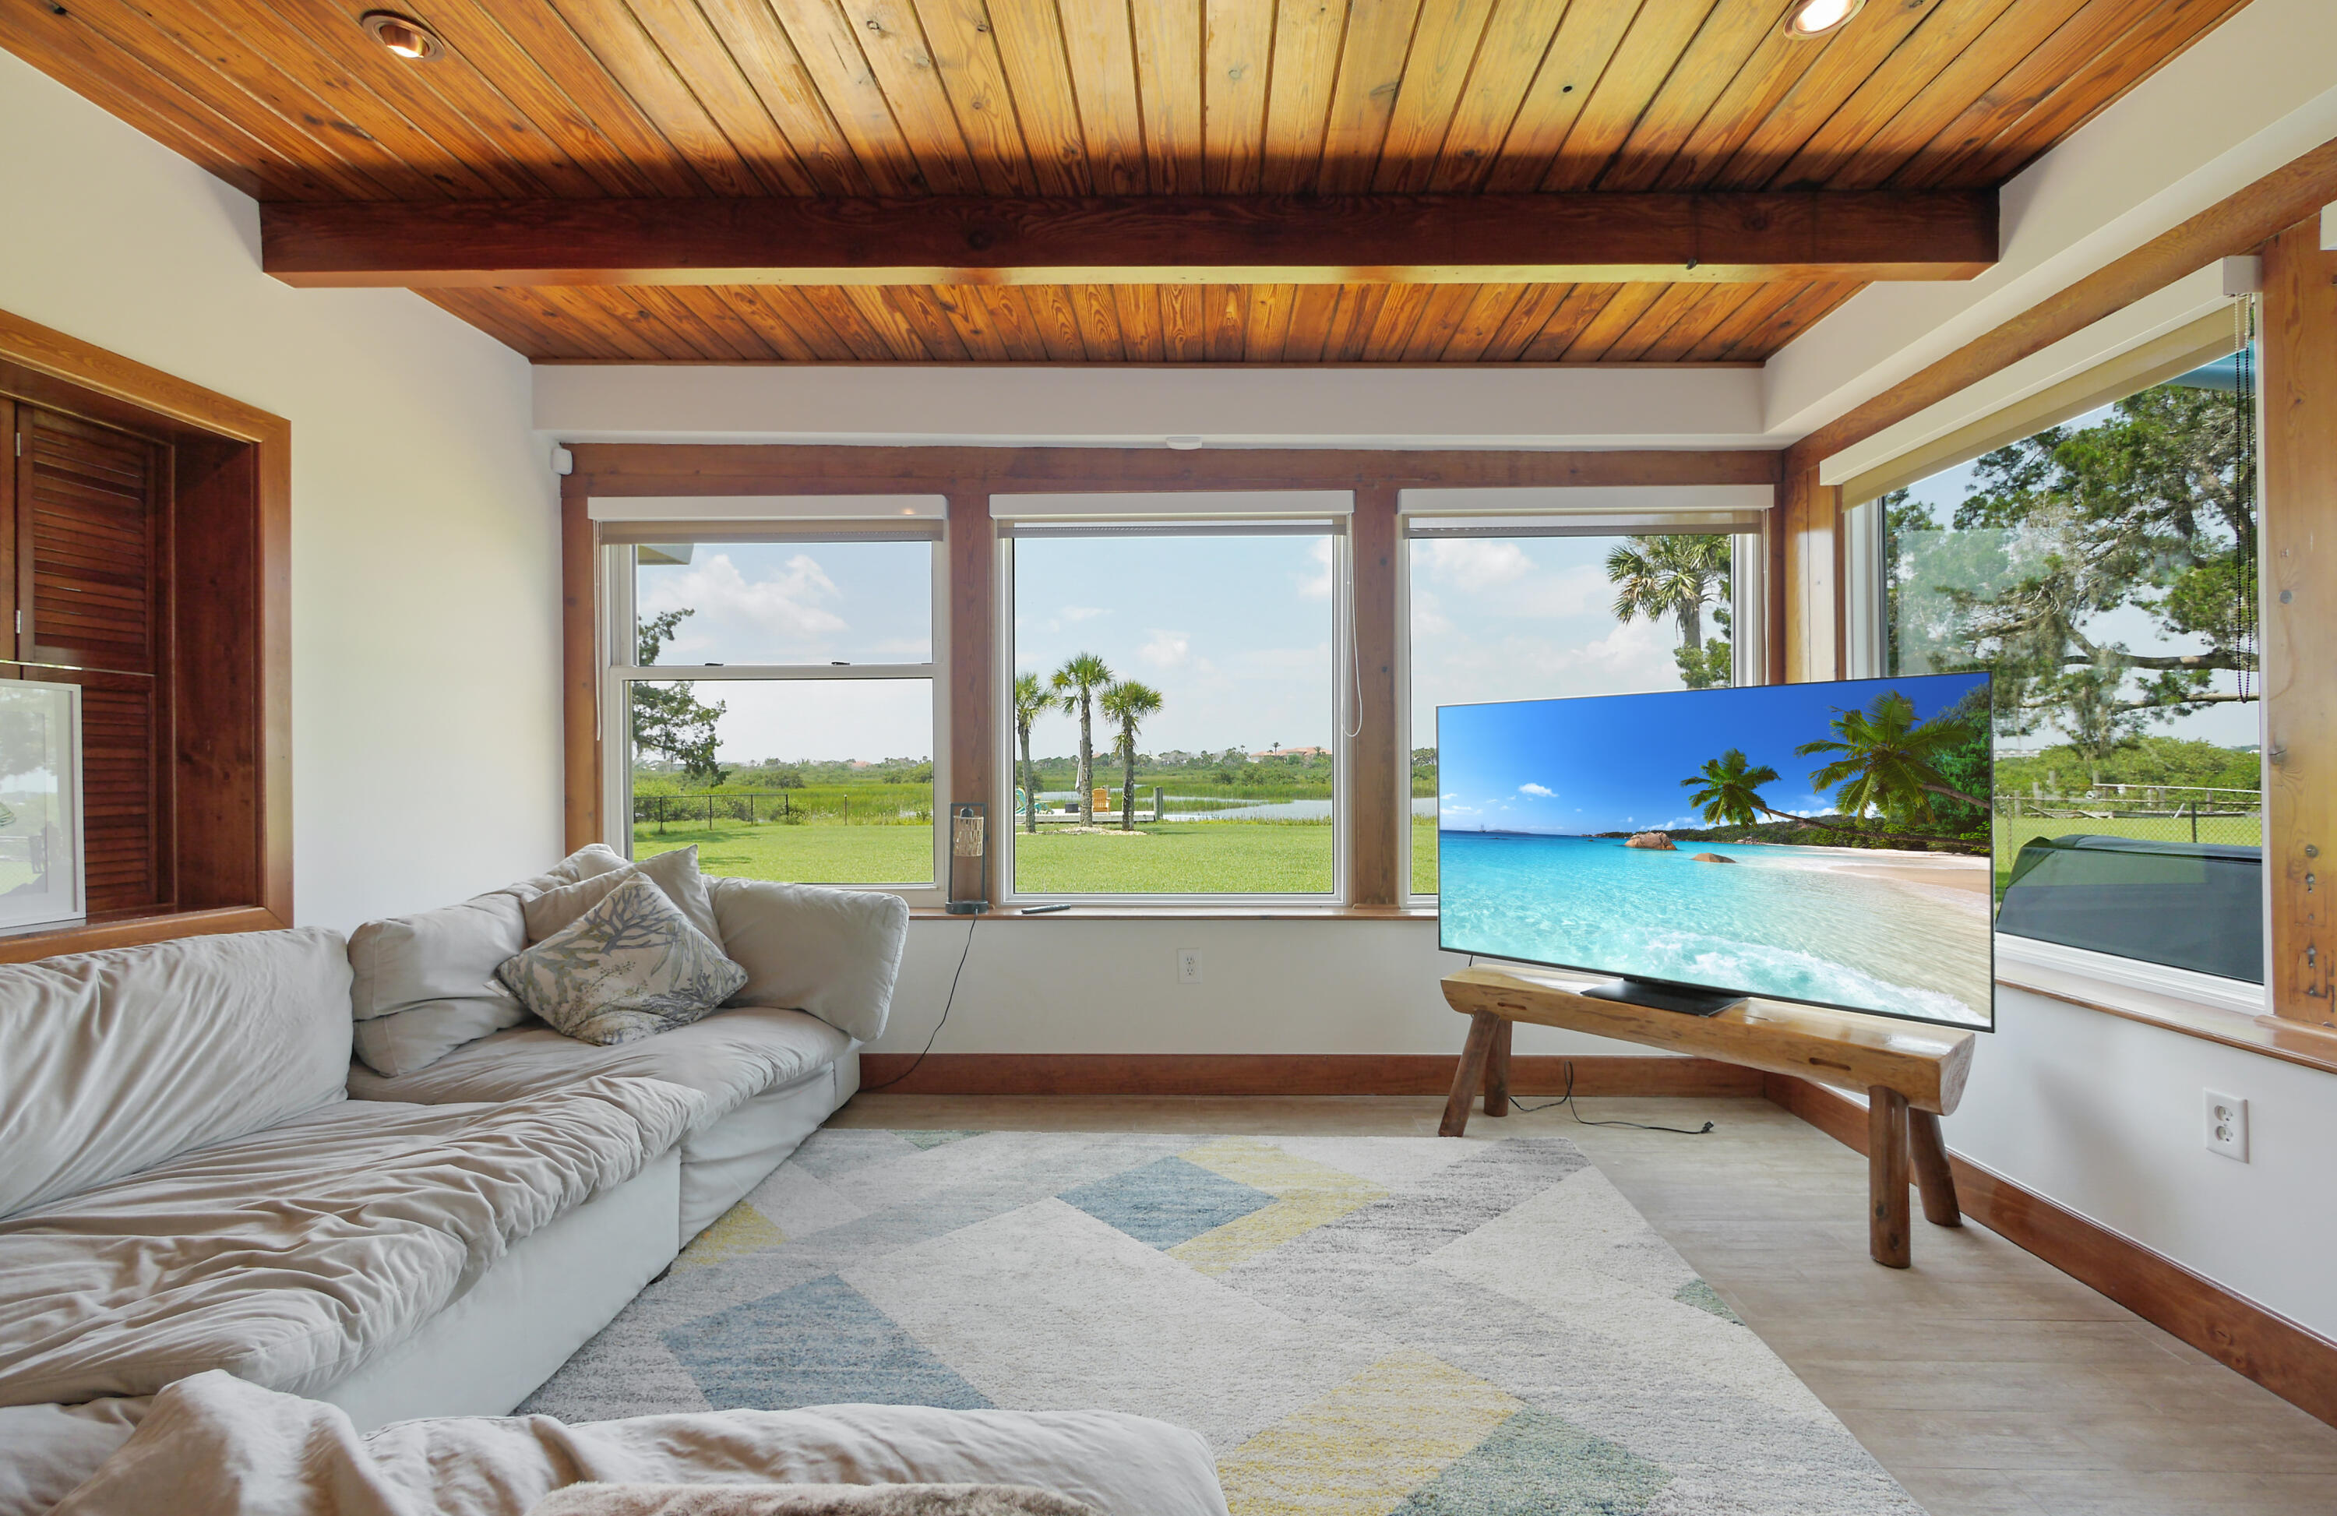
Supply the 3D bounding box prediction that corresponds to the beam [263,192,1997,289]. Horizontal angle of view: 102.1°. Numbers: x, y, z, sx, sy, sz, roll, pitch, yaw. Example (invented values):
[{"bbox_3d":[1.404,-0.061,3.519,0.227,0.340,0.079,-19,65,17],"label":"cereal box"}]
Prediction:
[{"bbox_3d":[-0.107,-1.288,2.355,4.250,0.180,0.085,0,-1,1],"label":"beam"}]

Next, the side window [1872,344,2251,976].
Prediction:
[{"bbox_3d":[2.285,-0.200,2.520,0.080,1.380,1.150,0,-1,2],"label":"side window"}]

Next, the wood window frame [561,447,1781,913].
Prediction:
[{"bbox_3d":[0.015,-0.283,3.340,4.290,1.650,0.140,0,-1,1],"label":"wood window frame"}]

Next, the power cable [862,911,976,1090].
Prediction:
[{"bbox_3d":[-0.858,0.842,3.245,0.400,0.600,0.070,0,-1,1],"label":"power cable"}]

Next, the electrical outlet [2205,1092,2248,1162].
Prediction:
[{"bbox_3d":[1.985,0.690,1.775,0.012,0.115,0.073,0,-1,2],"label":"electrical outlet"}]

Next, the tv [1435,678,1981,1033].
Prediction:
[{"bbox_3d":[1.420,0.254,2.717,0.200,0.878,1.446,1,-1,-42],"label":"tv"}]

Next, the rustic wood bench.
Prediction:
[{"bbox_3d":[1.408,0.922,2.647,1.260,0.462,0.395,-1,-1,44],"label":"rustic wood bench"}]

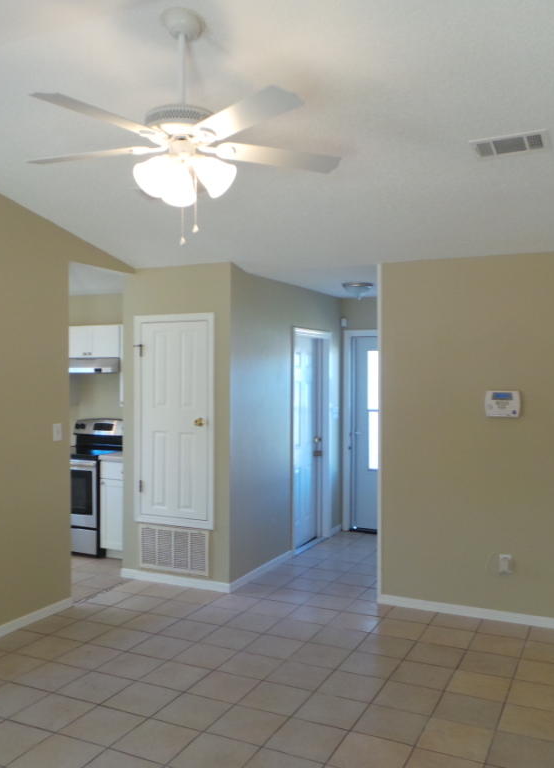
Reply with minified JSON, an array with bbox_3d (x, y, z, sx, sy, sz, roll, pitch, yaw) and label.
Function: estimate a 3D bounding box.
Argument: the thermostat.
[{"bbox_3d":[1.494,0.136,4.501,0.207,0.168,0.040,0,1,27],"label":"thermostat"}]

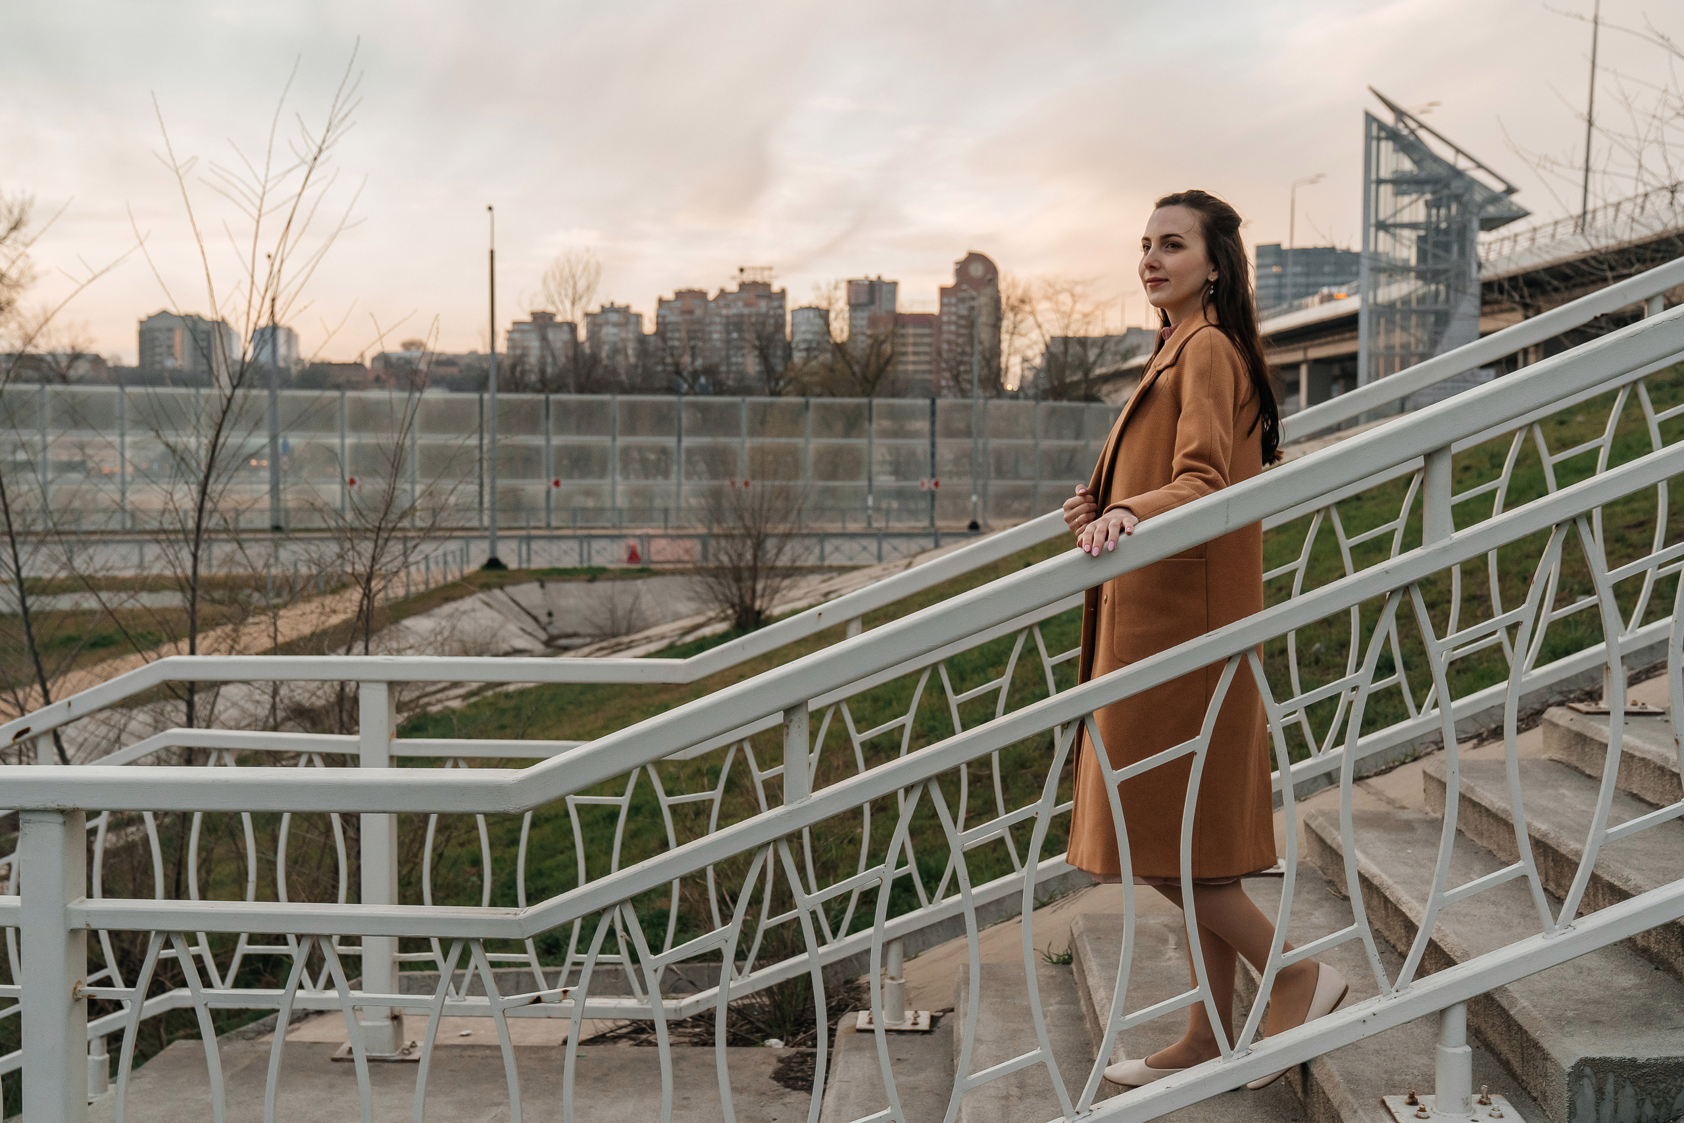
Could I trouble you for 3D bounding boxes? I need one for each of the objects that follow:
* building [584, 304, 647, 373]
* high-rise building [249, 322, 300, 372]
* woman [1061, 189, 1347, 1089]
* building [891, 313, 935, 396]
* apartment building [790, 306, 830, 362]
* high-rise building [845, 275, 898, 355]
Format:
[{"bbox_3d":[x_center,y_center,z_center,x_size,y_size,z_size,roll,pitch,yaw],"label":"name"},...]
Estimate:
[{"bbox_3d":[-79.914,-66.430,560.000,21.000,48.140,18.000,0,2,-6],"label":"building"},{"bbox_3d":[-227.664,-70.894,640.000,18.000,48.140,18.000,-1,3,-30],"label":"high-rise building"},{"bbox_3d":[0.676,0.148,3.000,0.540,1.690,0.500,0,2,-10],"label":"woman"},{"bbox_3d":[23.230,-59.965,520.000,15.000,41.270,16.000,0,2,6],"label":"building"},{"bbox_3d":[-11.553,-67.145,570.000,15.000,48.060,16.000,0,2,0],"label":"apartment building"},{"bbox_3d":[11.354,-77.403,610.000,20.000,62.530,18.000,0,2,6],"label":"high-rise building"}]

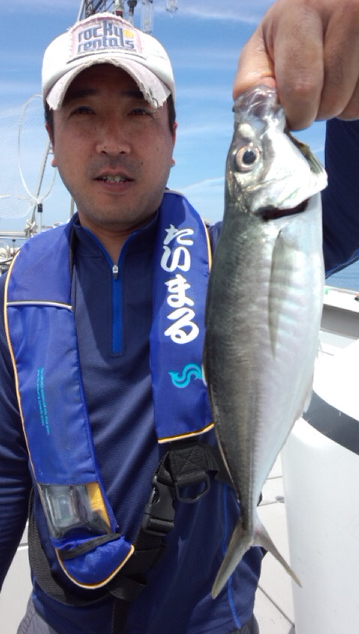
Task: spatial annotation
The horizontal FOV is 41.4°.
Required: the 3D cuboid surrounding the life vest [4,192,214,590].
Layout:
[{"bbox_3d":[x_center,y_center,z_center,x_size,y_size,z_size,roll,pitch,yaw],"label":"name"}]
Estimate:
[{"bbox_3d":[-0.100,0.088,0.700,0.285,0.530,0.225,-1,10,-6],"label":"life vest"}]

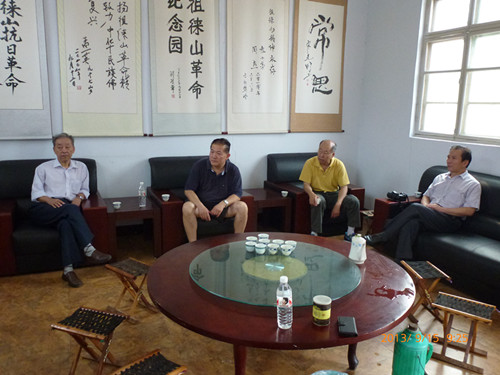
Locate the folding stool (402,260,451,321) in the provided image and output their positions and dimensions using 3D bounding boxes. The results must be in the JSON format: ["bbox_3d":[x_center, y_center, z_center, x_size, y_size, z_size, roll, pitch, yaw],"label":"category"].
[{"bbox_3d":[1.239,0.738,2.796,0.225,0.341,0.310,1,11,-4],"label":"folding stool"}]

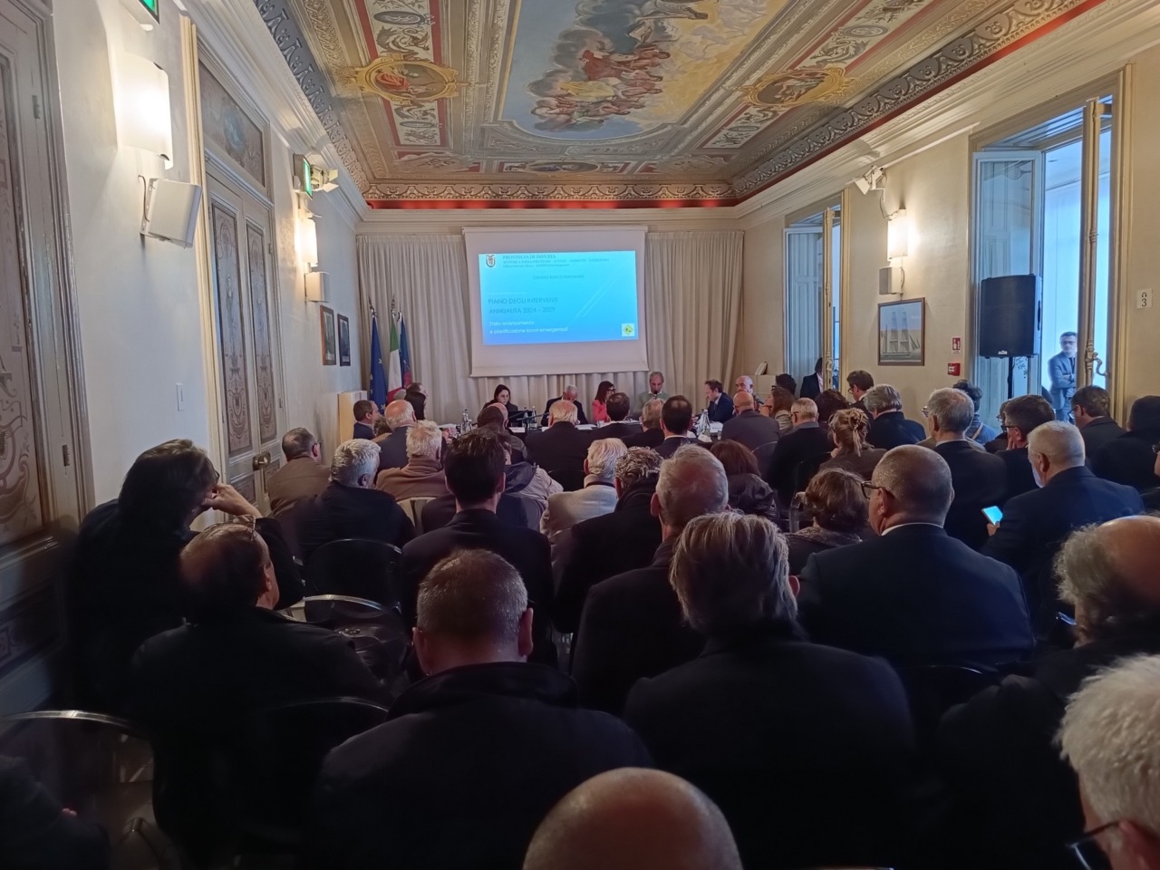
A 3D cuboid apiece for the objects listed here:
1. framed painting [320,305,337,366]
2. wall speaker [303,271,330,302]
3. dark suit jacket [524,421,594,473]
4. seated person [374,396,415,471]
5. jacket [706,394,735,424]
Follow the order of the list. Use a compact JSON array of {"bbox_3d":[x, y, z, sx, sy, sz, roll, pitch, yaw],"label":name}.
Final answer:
[{"bbox_3d":[-2.274,-0.898,7.320,0.035,0.520,0.680,-2,5,-9],"label":"framed painting"},{"bbox_3d":[-2.124,-1.199,6.494,0.160,0.240,0.180,-2,5,1],"label":"wall speaker"},{"bbox_3d":[-0.121,0.225,5.080,0.490,0.630,0.360,-2,5,-8],"label":"dark suit jacket"},{"bbox_3d":[-1.132,0.426,5.633,0.520,1.360,0.780,-1,5,6],"label":"seated person"},{"bbox_3d":[1.590,-0.187,9.115,0.370,0.560,0.460,-4,6,-26],"label":"jacket"}]

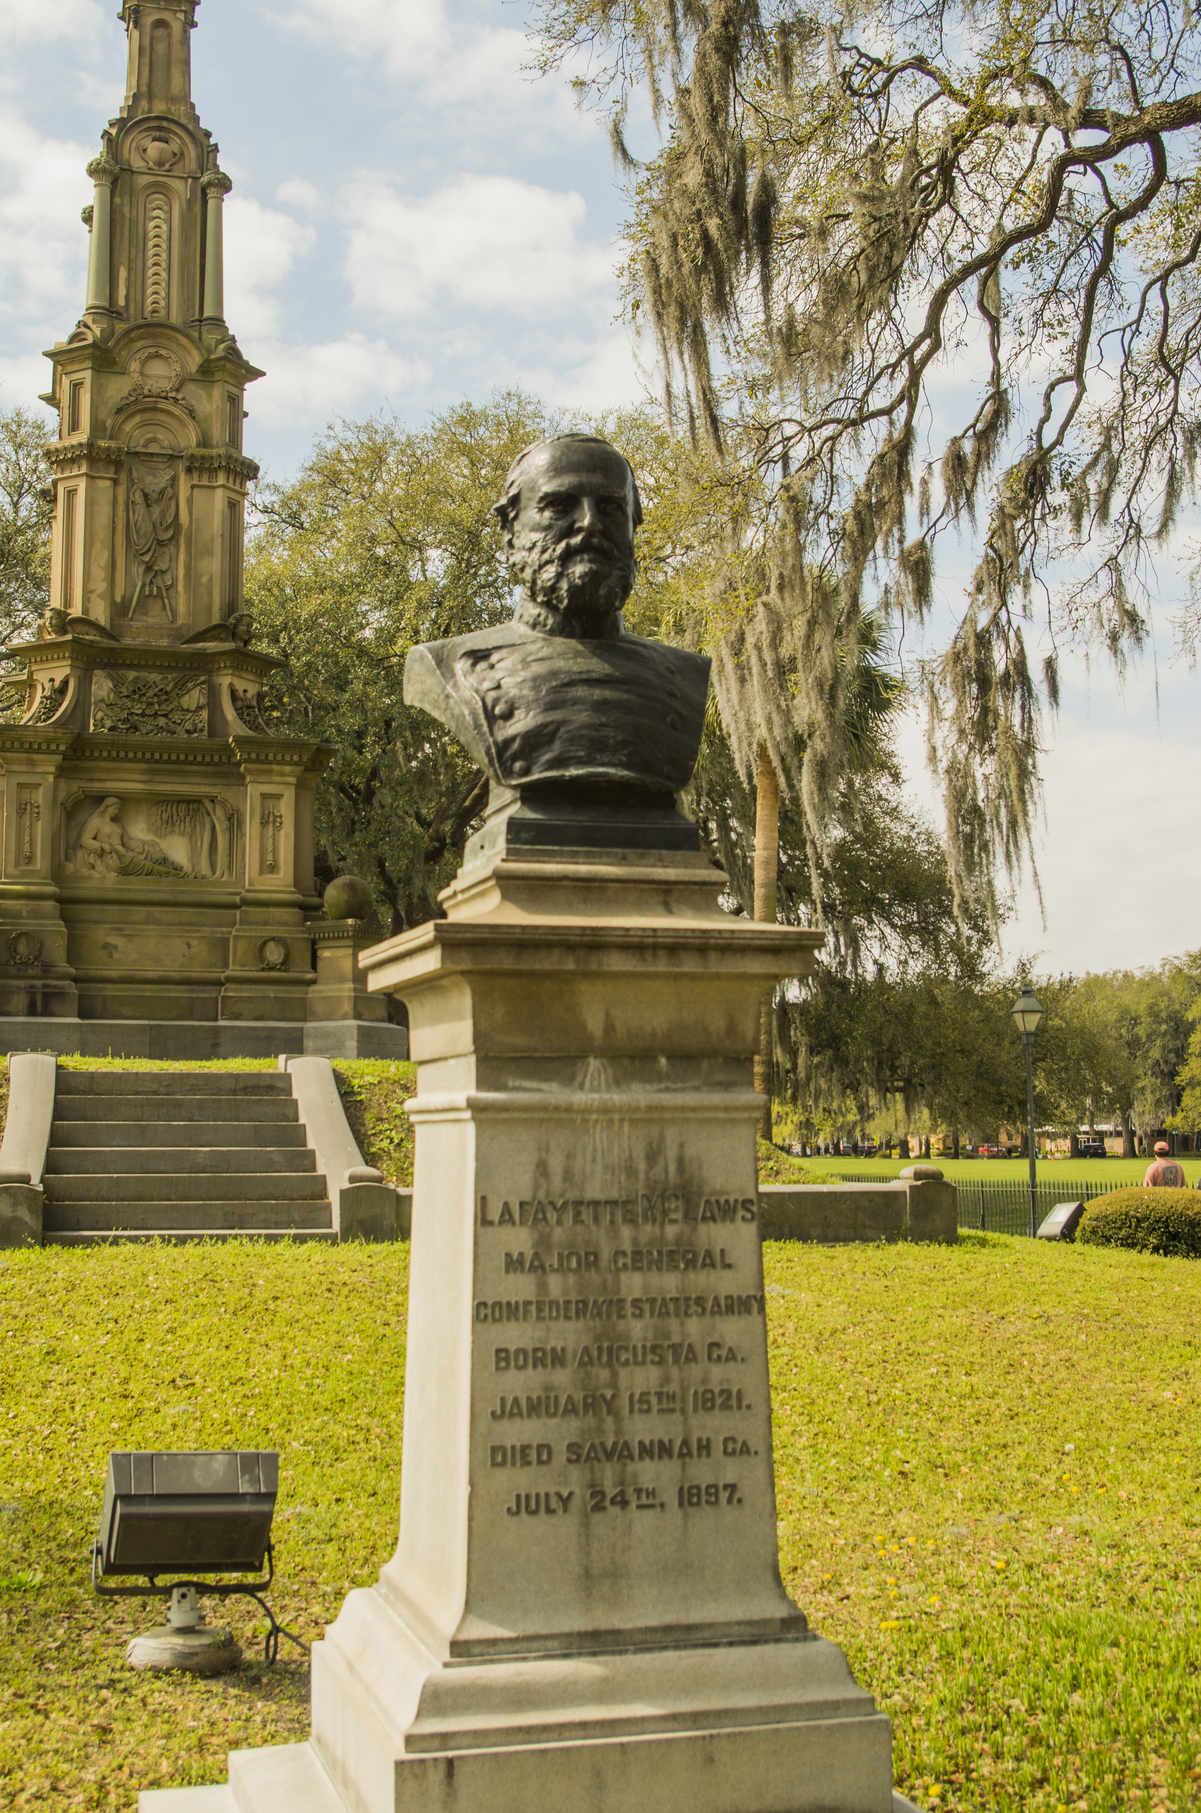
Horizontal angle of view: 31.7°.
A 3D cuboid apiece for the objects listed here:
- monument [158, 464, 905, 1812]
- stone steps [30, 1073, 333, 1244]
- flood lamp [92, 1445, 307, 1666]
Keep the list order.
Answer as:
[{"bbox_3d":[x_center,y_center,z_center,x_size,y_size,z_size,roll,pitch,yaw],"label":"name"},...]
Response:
[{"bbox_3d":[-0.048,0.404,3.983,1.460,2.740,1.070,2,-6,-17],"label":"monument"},{"bbox_3d":[-2.865,1.675,14.395,1.940,1.140,1.850,2,-6,-15],"label":"stone steps"},{"bbox_3d":[-0.996,1.560,5.101,0.450,0.512,0.330,1,-6,-14],"label":"flood lamp"}]

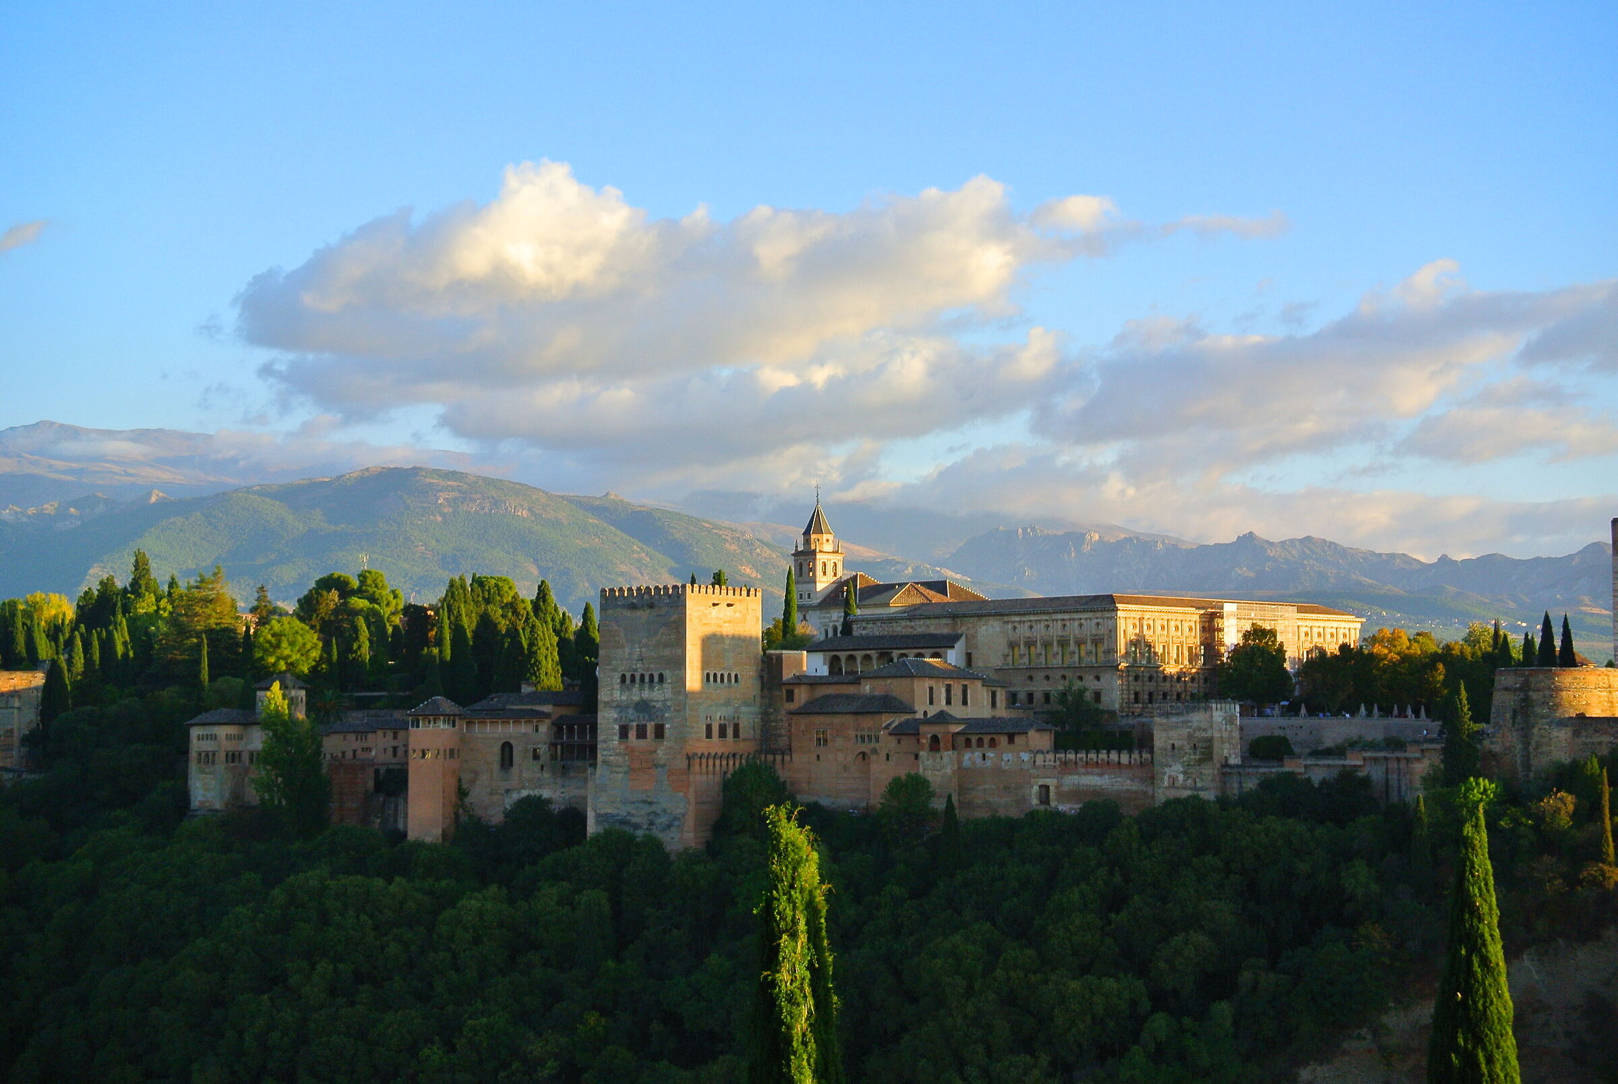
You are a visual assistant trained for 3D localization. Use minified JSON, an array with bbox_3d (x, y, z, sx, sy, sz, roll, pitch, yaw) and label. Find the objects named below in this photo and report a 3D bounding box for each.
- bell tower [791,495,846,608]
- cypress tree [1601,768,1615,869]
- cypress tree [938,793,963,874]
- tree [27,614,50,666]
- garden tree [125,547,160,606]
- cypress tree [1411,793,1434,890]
[{"bbox_3d":[1.850,1.110,622.000,7.300,21.900,7.300,4,-5,-43],"label":"bell tower"},{"bbox_3d":[100.530,34.660,402.000,1.800,12.720,1.800,0,-4,0],"label":"cypress tree"},{"bbox_3d":[18.090,37.380,410.000,3.000,10.220,3.000,0,-4,0],"label":"cypress tree"},{"bbox_3d":[-137.350,17.470,570.000,3.700,9.690,3.700,0,-4,0],"label":"tree"},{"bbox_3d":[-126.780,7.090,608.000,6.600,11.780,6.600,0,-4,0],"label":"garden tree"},{"bbox_3d":[77.070,37.680,402.000,2.800,12.080,2.800,0,-4,0],"label":"cypress tree"}]

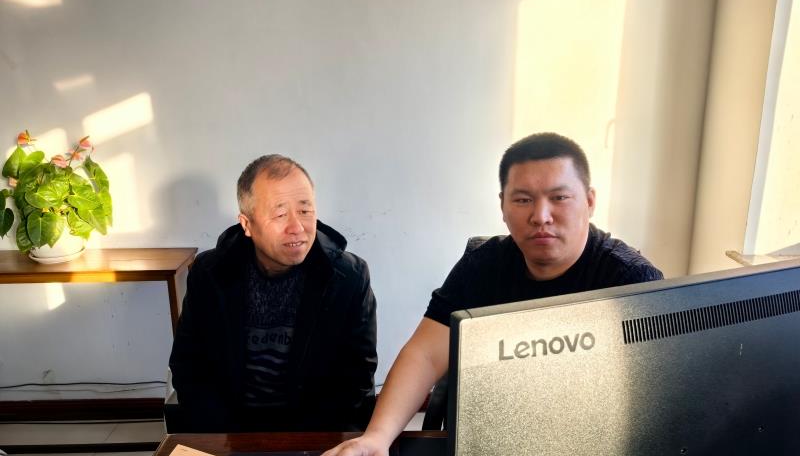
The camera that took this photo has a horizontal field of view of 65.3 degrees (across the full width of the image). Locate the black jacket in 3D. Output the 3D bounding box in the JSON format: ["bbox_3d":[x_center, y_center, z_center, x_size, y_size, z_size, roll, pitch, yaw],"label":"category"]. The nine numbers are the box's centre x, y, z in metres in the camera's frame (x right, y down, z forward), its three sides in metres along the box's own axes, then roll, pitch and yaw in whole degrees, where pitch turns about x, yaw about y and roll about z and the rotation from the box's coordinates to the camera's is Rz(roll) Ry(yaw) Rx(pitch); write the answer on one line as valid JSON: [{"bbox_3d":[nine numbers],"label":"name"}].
[{"bbox_3d":[-0.290,0.313,1.495,0.500,0.670,0.420,-5,13,-17],"label":"black jacket"}]

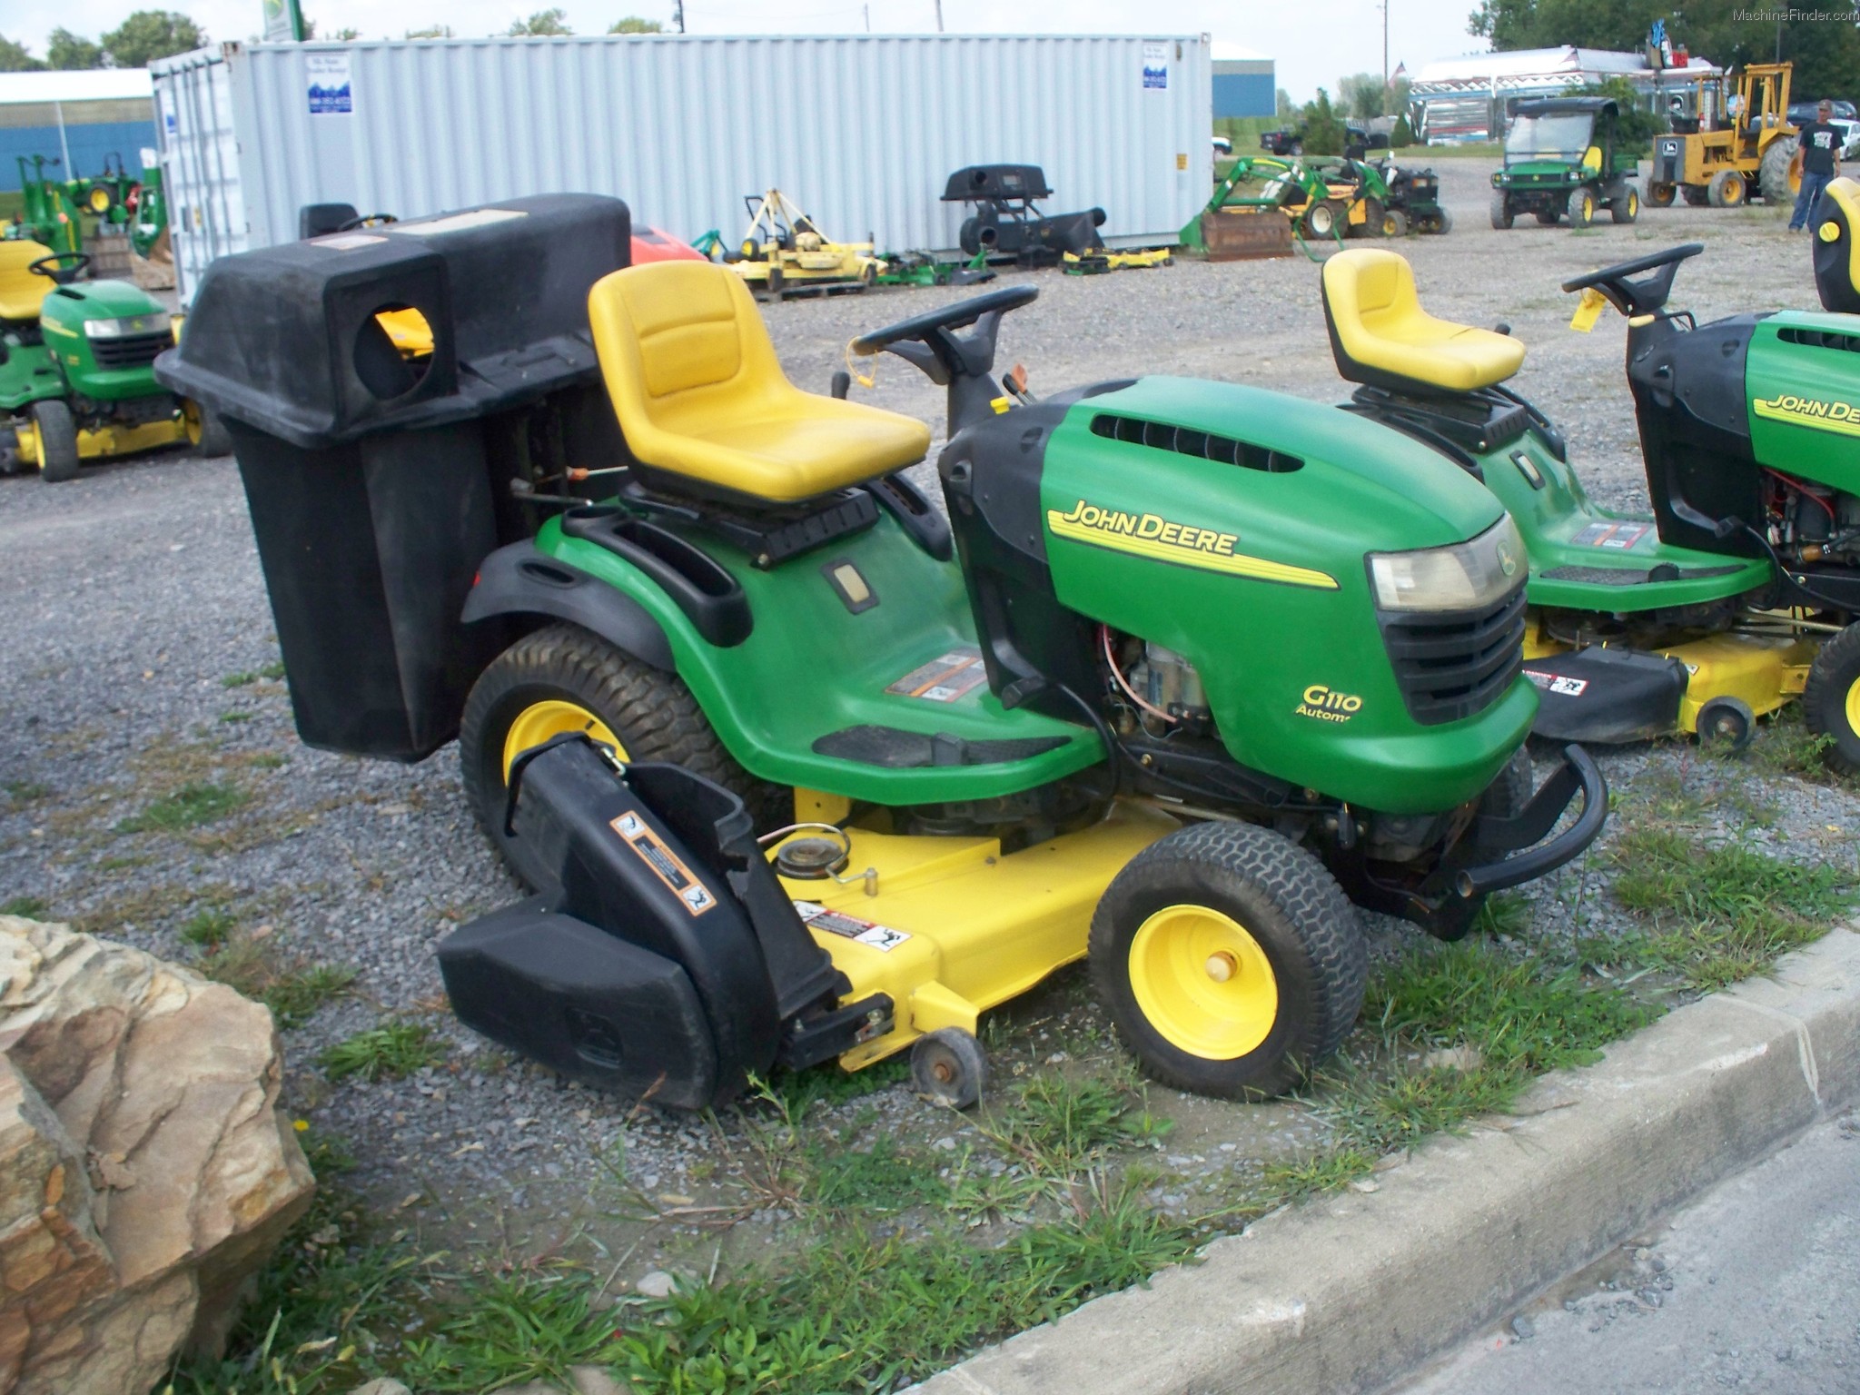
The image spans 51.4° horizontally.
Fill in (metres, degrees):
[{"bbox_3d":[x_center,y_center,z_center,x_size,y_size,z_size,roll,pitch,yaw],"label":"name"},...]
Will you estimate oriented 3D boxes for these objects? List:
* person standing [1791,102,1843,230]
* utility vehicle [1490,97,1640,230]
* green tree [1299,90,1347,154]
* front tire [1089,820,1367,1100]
[{"bbox_3d":[12.324,-7.383,26.900,0.620,1.780,0.420,4,17,25],"label":"person standing"},{"bbox_3d":[9.671,-8.132,29.400,1.530,1.900,2.780,6,18,31],"label":"utility vehicle"},{"bbox_3d":[17.088,-24.994,84.000,2.000,2.900,2.000,-3,15,1],"label":"green tree"},{"bbox_3d":[0.435,0.388,2.838,0.400,0.400,0.166,7,19,33],"label":"front tire"}]

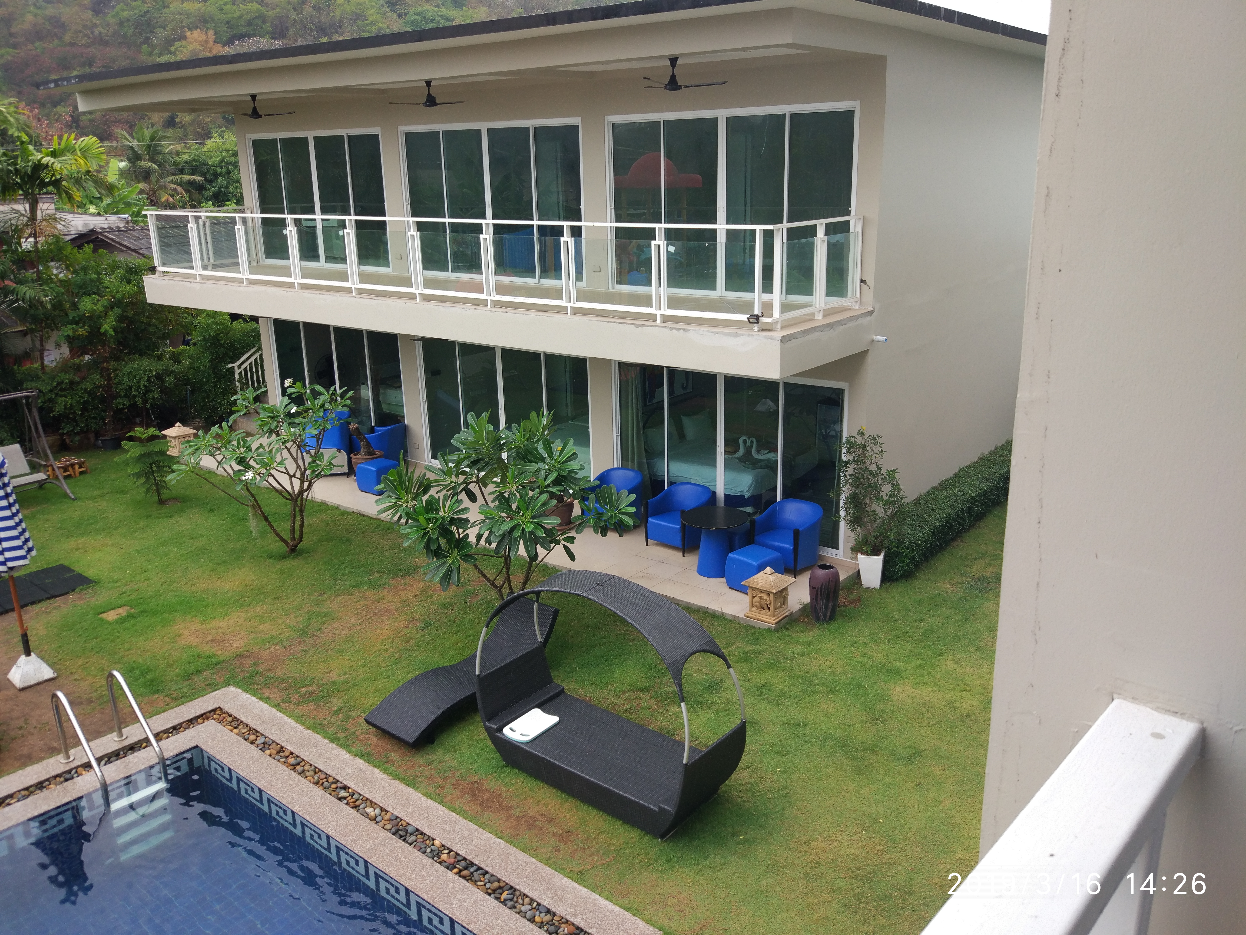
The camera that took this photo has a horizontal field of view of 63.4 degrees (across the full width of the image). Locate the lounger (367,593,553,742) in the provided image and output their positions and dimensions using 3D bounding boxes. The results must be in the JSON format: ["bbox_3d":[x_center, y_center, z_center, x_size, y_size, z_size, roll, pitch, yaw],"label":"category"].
[{"bbox_3d":[-1.448,1.863,9.367,0.660,0.750,1.850,13,21,39],"label":"lounger"}]

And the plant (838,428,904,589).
[{"bbox_3d":[2.954,0.496,11.795,0.700,1.910,0.680,11,21,36],"label":"plant"}]

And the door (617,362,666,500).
[{"bbox_3d":[0.275,-0.425,13.938,0.870,2.150,0.060,11,21,36],"label":"door"}]

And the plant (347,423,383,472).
[{"bbox_3d":[-4.157,-0.252,16.293,0.552,0.902,0.534,11,19,35],"label":"plant"}]

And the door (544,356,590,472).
[{"bbox_3d":[-0.823,-0.610,14.814,0.883,2.125,0.064,11,19,35],"label":"door"}]

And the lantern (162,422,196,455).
[{"bbox_3d":[-7.933,-0.525,17.957,0.432,0.552,0.432,11,19,35],"label":"lantern"}]

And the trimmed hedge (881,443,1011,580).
[{"bbox_3d":[5.063,0.408,14.713,0.589,0.515,6.440,11,19,35],"label":"trimmed hedge"}]

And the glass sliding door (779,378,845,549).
[{"bbox_3d":[2.337,-0.002,12.407,0.860,2.130,0.060,11,20,35],"label":"glass sliding door"}]

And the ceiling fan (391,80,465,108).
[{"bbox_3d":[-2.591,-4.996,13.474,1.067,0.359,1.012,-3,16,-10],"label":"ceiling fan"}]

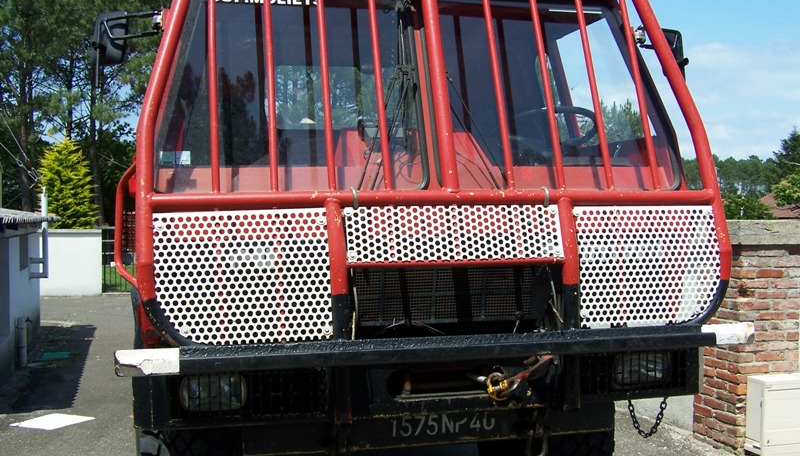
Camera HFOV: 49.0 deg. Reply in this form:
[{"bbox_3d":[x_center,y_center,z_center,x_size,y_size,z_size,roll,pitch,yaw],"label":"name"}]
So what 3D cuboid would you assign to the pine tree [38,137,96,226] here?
[{"bbox_3d":[-7.930,-0.380,21.000,1.600,3.500,1.600,0,1,0],"label":"pine tree"}]

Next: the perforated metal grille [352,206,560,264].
[{"bbox_3d":[0.198,0.018,3.031,0.770,0.195,0.030,-1,-13,-13],"label":"perforated metal grille"}]

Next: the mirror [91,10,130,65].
[{"bbox_3d":[-1.091,-0.712,3.299,0.135,0.205,0.075,-1,1,1],"label":"mirror"}]

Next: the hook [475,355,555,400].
[{"bbox_3d":[0.423,0.547,3.214,0.280,0.165,0.120,-1,1,-13],"label":"hook"}]

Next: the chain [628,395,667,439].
[{"bbox_3d":[0.992,0.763,3.534,0.180,0.170,0.035,-1,1,-13],"label":"chain"}]

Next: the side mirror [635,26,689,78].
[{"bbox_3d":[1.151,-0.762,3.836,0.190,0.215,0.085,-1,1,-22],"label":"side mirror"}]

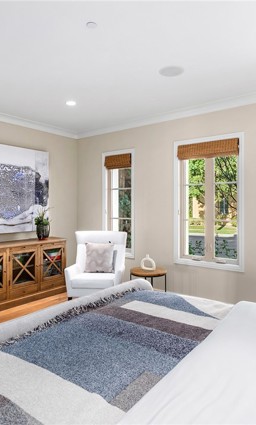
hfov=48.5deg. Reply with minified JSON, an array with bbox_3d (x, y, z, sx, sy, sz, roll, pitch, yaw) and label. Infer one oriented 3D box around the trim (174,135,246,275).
[{"bbox_3d":[1.076,-0.133,3.876,0.995,1.762,0.070,1,1,38],"label":"trim"}]

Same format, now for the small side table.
[{"bbox_3d":[0.283,1.065,3.885,0.502,0.541,0.502,0,1,0],"label":"small side table"}]

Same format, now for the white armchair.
[{"bbox_3d":[-0.491,0.820,4.520,0.826,1.005,0.746,0,1,10],"label":"white armchair"}]

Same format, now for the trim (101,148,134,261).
[{"bbox_3d":[-0.169,-0.145,4.832,0.702,1.778,0.070,1,1,38],"label":"trim"}]

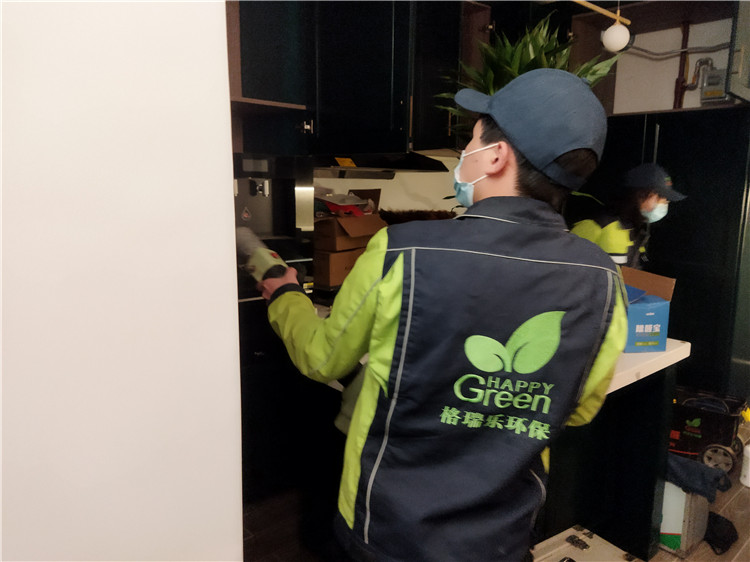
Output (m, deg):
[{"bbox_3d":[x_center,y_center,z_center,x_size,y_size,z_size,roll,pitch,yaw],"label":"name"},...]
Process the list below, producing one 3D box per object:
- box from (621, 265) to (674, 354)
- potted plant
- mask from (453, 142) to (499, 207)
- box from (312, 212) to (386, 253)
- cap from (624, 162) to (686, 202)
[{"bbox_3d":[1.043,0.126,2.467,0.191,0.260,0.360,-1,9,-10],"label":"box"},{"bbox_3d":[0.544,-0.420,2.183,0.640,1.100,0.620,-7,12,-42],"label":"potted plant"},{"bbox_3d":[0.175,-0.180,1.000,0.110,0.110,0.140,10,12,33],"label":"mask"},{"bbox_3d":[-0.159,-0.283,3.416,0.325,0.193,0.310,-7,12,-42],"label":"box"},{"bbox_3d":[1.295,-0.459,2.700,0.175,0.155,0.270,-8,22,-44],"label":"cap"}]

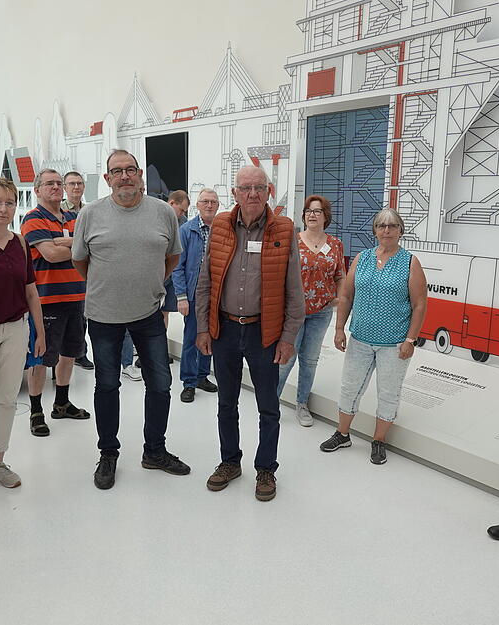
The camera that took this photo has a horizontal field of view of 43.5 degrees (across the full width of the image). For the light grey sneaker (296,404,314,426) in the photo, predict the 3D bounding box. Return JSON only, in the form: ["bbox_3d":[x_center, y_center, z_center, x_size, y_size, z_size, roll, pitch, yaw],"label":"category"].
[{"bbox_3d":[0.409,0.736,4.572,0.098,0.110,0.272,-1,11,-13],"label":"light grey sneaker"}]

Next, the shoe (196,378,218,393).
[{"bbox_3d":[-0.368,0.591,5.267,0.295,0.105,0.103,9,13,35],"label":"shoe"}]

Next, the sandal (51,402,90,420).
[{"bbox_3d":[-1.321,0.724,4.622,0.290,0.100,0.105,2,11,5],"label":"sandal"}]

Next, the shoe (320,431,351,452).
[{"bbox_3d":[0.580,0.846,4.155,0.265,0.105,0.100,-7,13,-36],"label":"shoe"}]

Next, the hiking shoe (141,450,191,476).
[{"bbox_3d":[-0.490,0.868,3.692,0.318,0.115,0.110,5,11,17],"label":"hiking shoe"}]

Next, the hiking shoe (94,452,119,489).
[{"bbox_3d":[-0.819,0.896,3.573,0.115,0.118,0.295,0,10,-6],"label":"hiking shoe"}]

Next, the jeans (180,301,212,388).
[{"bbox_3d":[-0.399,0.149,5.131,0.410,0.950,0.340,-3,11,-25],"label":"jeans"}]

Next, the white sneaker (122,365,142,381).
[{"bbox_3d":[-1.041,0.537,5.619,0.285,0.110,0.105,8,13,34],"label":"white sneaker"}]

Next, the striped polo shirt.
[{"bbox_3d":[-1.327,-0.397,4.275,0.510,0.690,0.350,-8,14,-41],"label":"striped polo shirt"}]

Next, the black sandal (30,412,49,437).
[{"bbox_3d":[-1.470,0.771,4.382,0.105,0.090,0.285,-4,12,-27],"label":"black sandal"}]

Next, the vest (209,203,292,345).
[{"bbox_3d":[0.005,-0.199,3.348,0.455,0.755,0.320,3,10,10],"label":"vest"}]

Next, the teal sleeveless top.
[{"bbox_3d":[0.817,-0.104,3.864,0.400,0.610,0.280,6,12,25],"label":"teal sleeveless top"}]

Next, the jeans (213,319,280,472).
[{"bbox_3d":[-0.017,0.465,3.499,0.390,0.905,0.290,3,10,10],"label":"jeans"}]

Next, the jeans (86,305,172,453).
[{"bbox_3d":[-0.696,0.396,3.622,0.470,0.910,0.320,0,10,-7],"label":"jeans"}]

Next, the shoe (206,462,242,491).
[{"bbox_3d":[-0.144,0.907,3.546,0.110,0.110,0.299,9,13,35],"label":"shoe"}]

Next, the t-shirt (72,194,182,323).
[{"bbox_3d":[-0.675,-0.290,3.457,0.590,0.700,0.360,0,10,-7],"label":"t-shirt"}]

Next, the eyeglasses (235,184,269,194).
[{"bbox_3d":[0.015,-0.626,3.189,0.152,0.045,0.145,0,10,-6],"label":"eyeglasses"}]

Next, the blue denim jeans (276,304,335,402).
[{"bbox_3d":[0.368,0.269,4.620,0.460,0.860,0.380,2,10,5],"label":"blue denim jeans"}]

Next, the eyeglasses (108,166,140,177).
[{"bbox_3d":[-0.669,-0.745,3.336,0.147,0.048,0.143,-5,8,-11],"label":"eyeglasses"}]

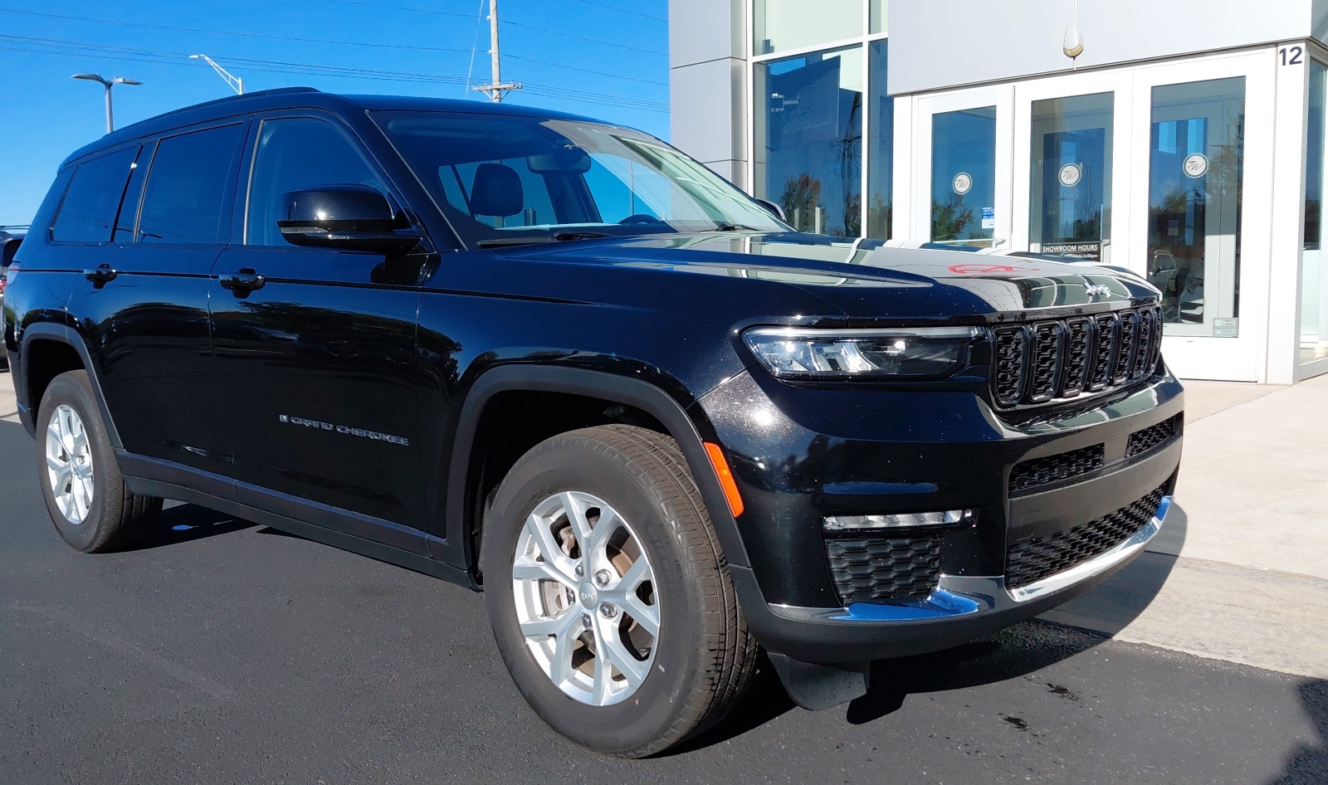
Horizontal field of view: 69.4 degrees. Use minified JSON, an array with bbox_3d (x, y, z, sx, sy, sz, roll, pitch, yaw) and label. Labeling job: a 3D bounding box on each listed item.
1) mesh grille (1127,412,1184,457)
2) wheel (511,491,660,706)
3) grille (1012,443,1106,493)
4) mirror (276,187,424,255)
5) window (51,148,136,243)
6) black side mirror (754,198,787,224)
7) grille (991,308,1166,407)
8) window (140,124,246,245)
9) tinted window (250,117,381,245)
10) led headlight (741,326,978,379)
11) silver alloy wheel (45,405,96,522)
[{"bbox_3d":[1.337,0.109,2.640,0.069,0.069,0.455,4,8,36],"label":"mesh grille"},{"bbox_3d":[-0.135,0.470,2.287,0.495,0.495,0.168,5,9,41],"label":"wheel"},{"bbox_3d":[0.863,0.167,2.103,0.455,0.069,0.069,-7,9,-43],"label":"grille"},{"bbox_3d":[-0.848,-0.456,2.567,0.247,0.183,0.267,4,9,39],"label":"mirror"},{"bbox_3d":[-2.509,-0.849,4.202,0.713,0.406,0.050,3,-13,41],"label":"window"},{"bbox_3d":[0.414,-0.738,4.050,0.218,0.178,0.257,4,9,39],"label":"black side mirror"},{"bbox_3d":[1.057,-0.105,2.351,0.119,0.208,1.327,4,9,39],"label":"grille"},{"bbox_3d":[-1.802,-0.778,3.624,0.772,0.465,0.050,4,-12,39],"label":"window"},{"bbox_3d":[-1.129,-0.709,3.075,0.881,0.485,0.050,4,-12,39],"label":"tinted window"},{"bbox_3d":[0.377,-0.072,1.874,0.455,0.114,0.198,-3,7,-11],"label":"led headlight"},{"bbox_3d":[-2.506,0.299,4.189,0.495,0.495,0.168,4,9,39],"label":"silver alloy wheel"}]

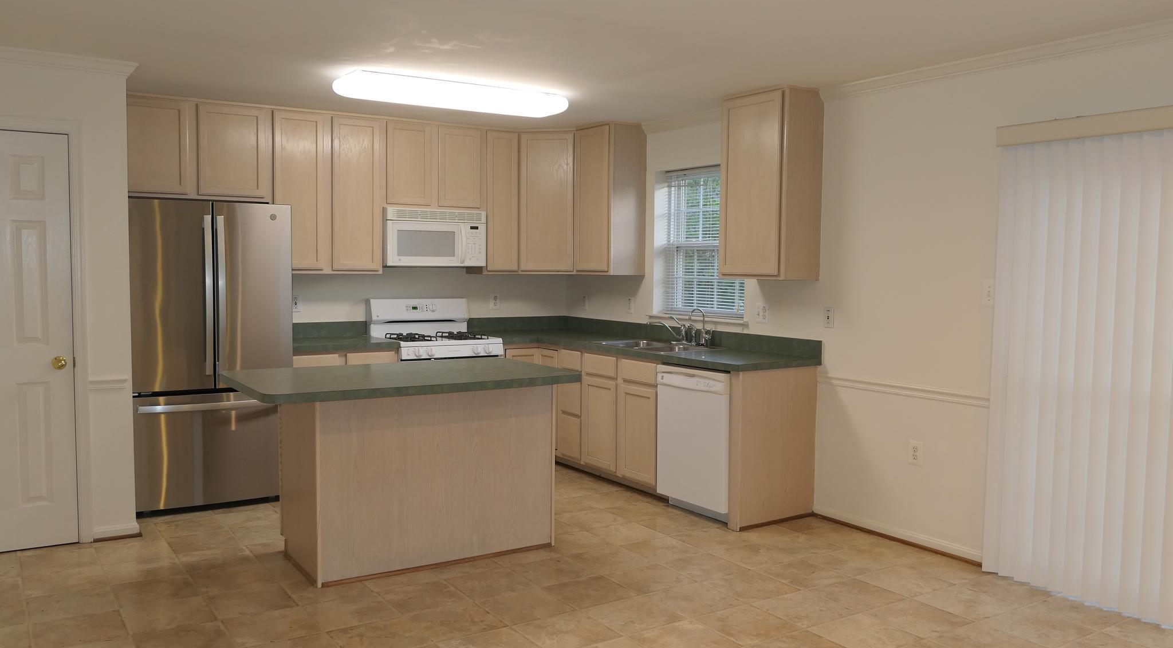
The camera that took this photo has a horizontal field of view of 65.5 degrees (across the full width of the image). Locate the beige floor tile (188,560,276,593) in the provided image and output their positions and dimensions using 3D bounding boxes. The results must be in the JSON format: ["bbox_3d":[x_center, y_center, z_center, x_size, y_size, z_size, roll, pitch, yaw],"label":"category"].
[{"bbox_3d":[-1.597,1.154,4.128,0.317,0.010,0.314,-2,4,-33],"label":"beige floor tile"}]

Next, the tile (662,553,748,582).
[{"bbox_3d":[0.557,1.156,4.316,0.305,0.010,0.305,-1,4,-33],"label":"tile"}]

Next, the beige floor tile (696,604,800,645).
[{"bbox_3d":[0.639,1.207,3.656,0.317,0.010,0.314,-2,4,-33],"label":"beige floor tile"}]

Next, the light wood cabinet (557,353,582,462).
[{"bbox_3d":[0.126,0.540,6.361,0.580,0.735,0.300,-2,4,-33],"label":"light wood cabinet"}]

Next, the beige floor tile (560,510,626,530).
[{"bbox_3d":[0.040,1.104,5.130,0.305,0.010,0.305,-1,4,-33],"label":"beige floor tile"}]

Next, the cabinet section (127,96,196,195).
[{"bbox_3d":[-2.662,-1.064,5.576,0.442,0.595,0.322,-2,4,-33],"label":"cabinet section"}]

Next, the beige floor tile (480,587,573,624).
[{"bbox_3d":[-0.249,1.187,3.834,0.317,0.010,0.314,-2,4,-33],"label":"beige floor tile"}]

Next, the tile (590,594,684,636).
[{"bbox_3d":[0.195,1.197,3.745,0.317,0.010,0.314,-2,4,-33],"label":"tile"}]

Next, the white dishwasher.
[{"bbox_3d":[0.836,0.651,5.266,0.600,0.825,0.610,-2,4,-33],"label":"white dishwasher"}]

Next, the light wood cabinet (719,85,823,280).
[{"bbox_3d":[1.066,-0.798,5.342,0.304,1.067,0.548,-1,4,-33],"label":"light wood cabinet"}]

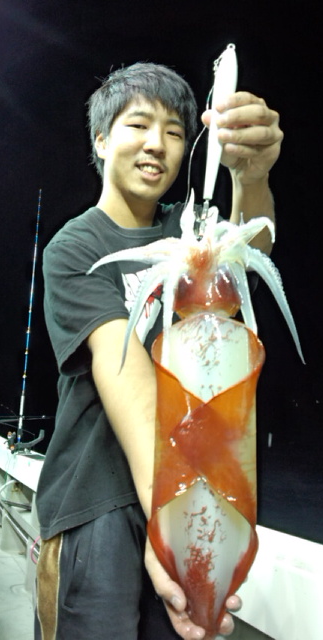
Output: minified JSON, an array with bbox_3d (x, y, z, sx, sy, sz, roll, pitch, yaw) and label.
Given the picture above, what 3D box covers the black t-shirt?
[{"bbox_3d":[-0.025,0.095,0.910,0.450,0.660,0.290,4,-10,-24],"label":"black t-shirt"}]

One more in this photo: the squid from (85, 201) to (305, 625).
[{"bbox_3d":[0.042,0.110,0.570,0.250,0.530,0.170,0,-6,0],"label":"squid"}]

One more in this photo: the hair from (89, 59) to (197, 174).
[{"bbox_3d":[-0.034,-0.355,0.840,0.185,0.200,0.210,6,-2,-19],"label":"hair"}]

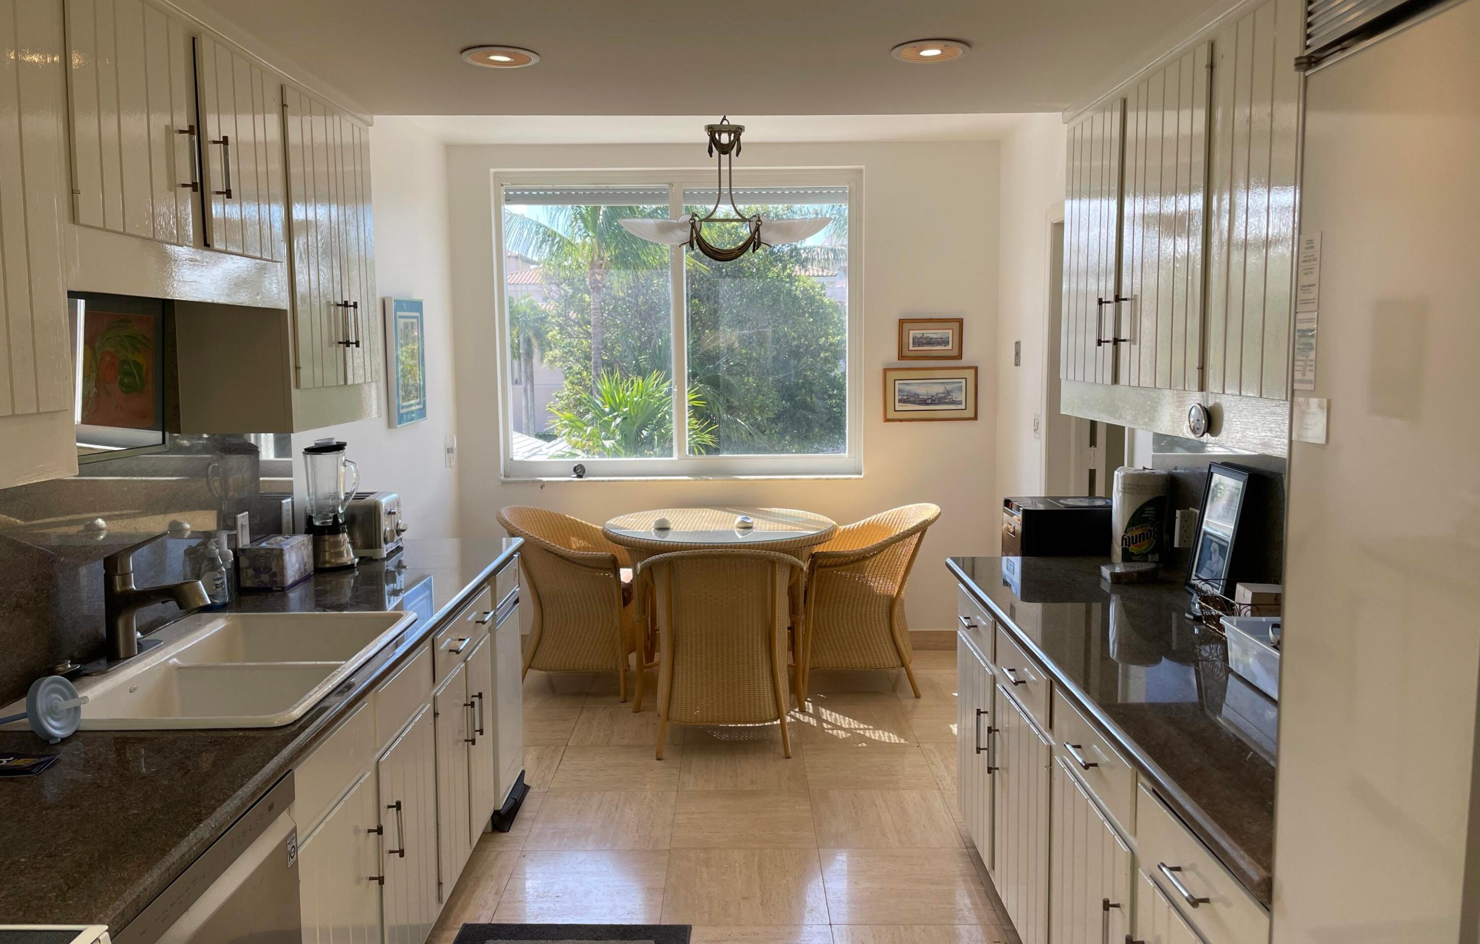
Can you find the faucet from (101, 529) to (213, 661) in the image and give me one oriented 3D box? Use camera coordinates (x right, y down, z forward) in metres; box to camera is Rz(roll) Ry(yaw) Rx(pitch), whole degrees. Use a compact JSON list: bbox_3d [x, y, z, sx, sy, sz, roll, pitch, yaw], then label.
[{"bbox_3d":[-1.217,0.259,2.331,0.220,0.266,0.065,0,6,0],"label":"faucet"}]

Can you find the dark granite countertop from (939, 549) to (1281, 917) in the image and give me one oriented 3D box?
[{"bbox_3d":[0.954,0.398,2.415,0.635,0.040,2.110,0,6,0],"label":"dark granite countertop"}]

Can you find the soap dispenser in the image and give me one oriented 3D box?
[{"bbox_3d":[-1.363,0.258,2.893,0.075,0.185,0.060,-4,7,-33],"label":"soap dispenser"}]

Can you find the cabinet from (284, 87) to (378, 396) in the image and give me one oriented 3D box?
[{"bbox_3d":[-1.246,-0.604,3.032,0.290,0.734,0.621,0,6,0],"label":"cabinet"}]

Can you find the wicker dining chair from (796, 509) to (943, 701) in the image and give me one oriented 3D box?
[{"bbox_3d":[0.601,0.567,5.154,0.640,0.820,0.720,1,6,6],"label":"wicker dining chair"}]

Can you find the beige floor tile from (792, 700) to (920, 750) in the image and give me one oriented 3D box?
[{"bbox_3d":[0.472,1.055,4.607,0.460,0.020,0.460,0,6,0],"label":"beige floor tile"}]

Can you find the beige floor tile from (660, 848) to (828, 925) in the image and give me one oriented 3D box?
[{"bbox_3d":[0.015,1.206,3.229,0.460,0.015,0.455,0,6,0],"label":"beige floor tile"}]

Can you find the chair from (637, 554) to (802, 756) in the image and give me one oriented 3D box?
[{"bbox_3d":[-0.069,0.657,4.376,0.644,0.828,0.635,0,6,0],"label":"chair"}]

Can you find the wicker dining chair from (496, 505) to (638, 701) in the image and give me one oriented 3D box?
[{"bbox_3d":[-0.801,0.574,5.132,0.626,0.833,0.644,0,6,0],"label":"wicker dining chair"}]

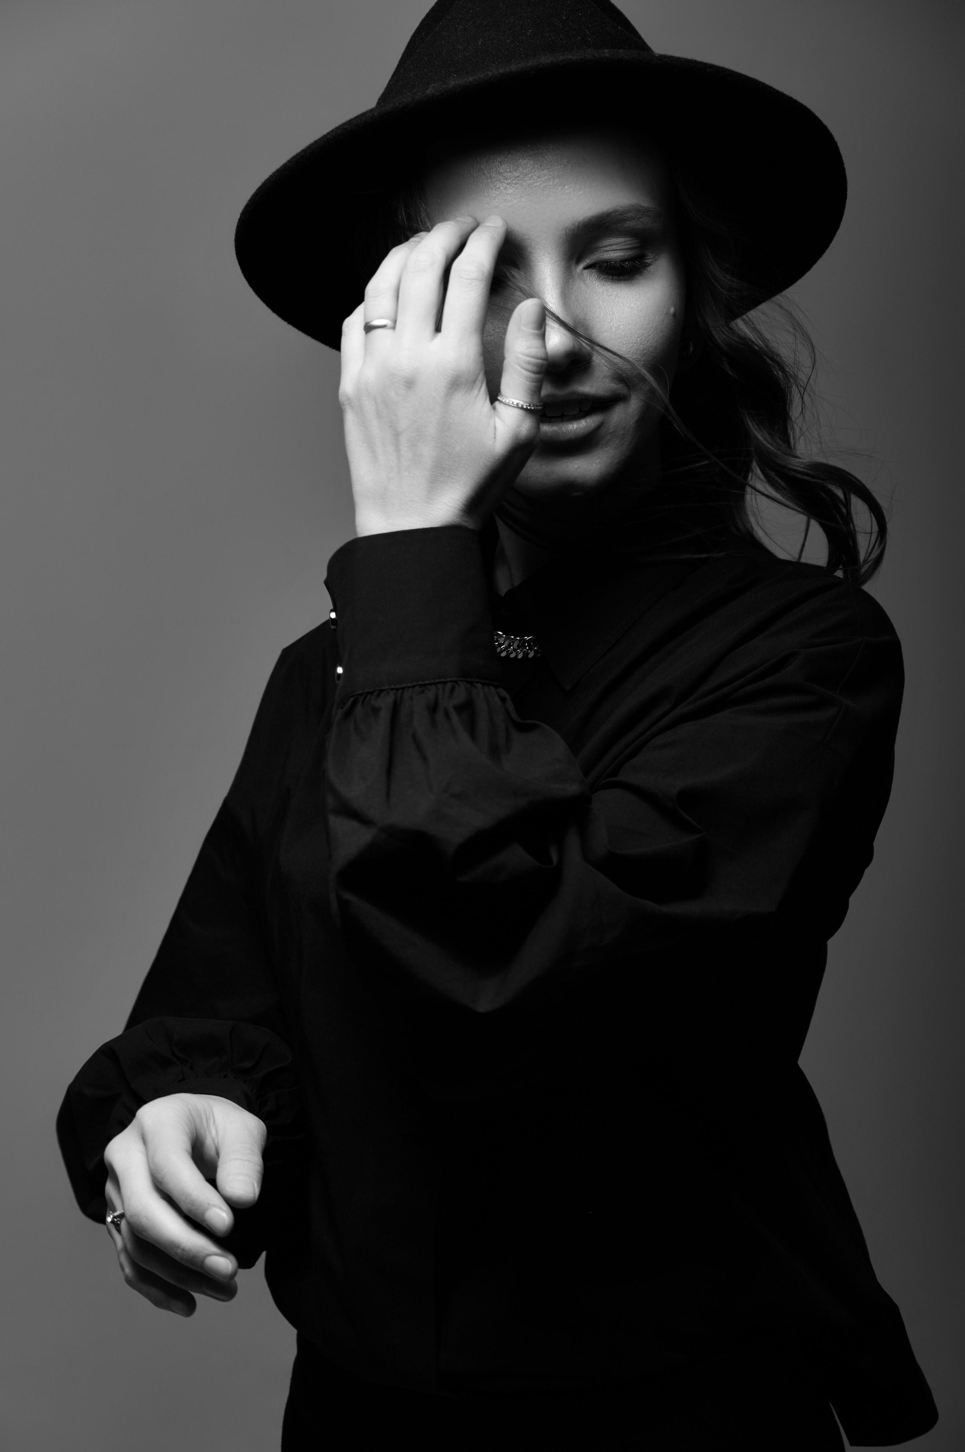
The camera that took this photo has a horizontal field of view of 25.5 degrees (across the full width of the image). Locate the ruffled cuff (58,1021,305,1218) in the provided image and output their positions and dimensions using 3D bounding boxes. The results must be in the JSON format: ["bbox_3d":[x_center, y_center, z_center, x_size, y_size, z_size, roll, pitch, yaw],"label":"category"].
[{"bbox_3d":[-0.157,0.211,1.110,0.125,0.117,0.100,-1,9,-5],"label":"ruffled cuff"}]

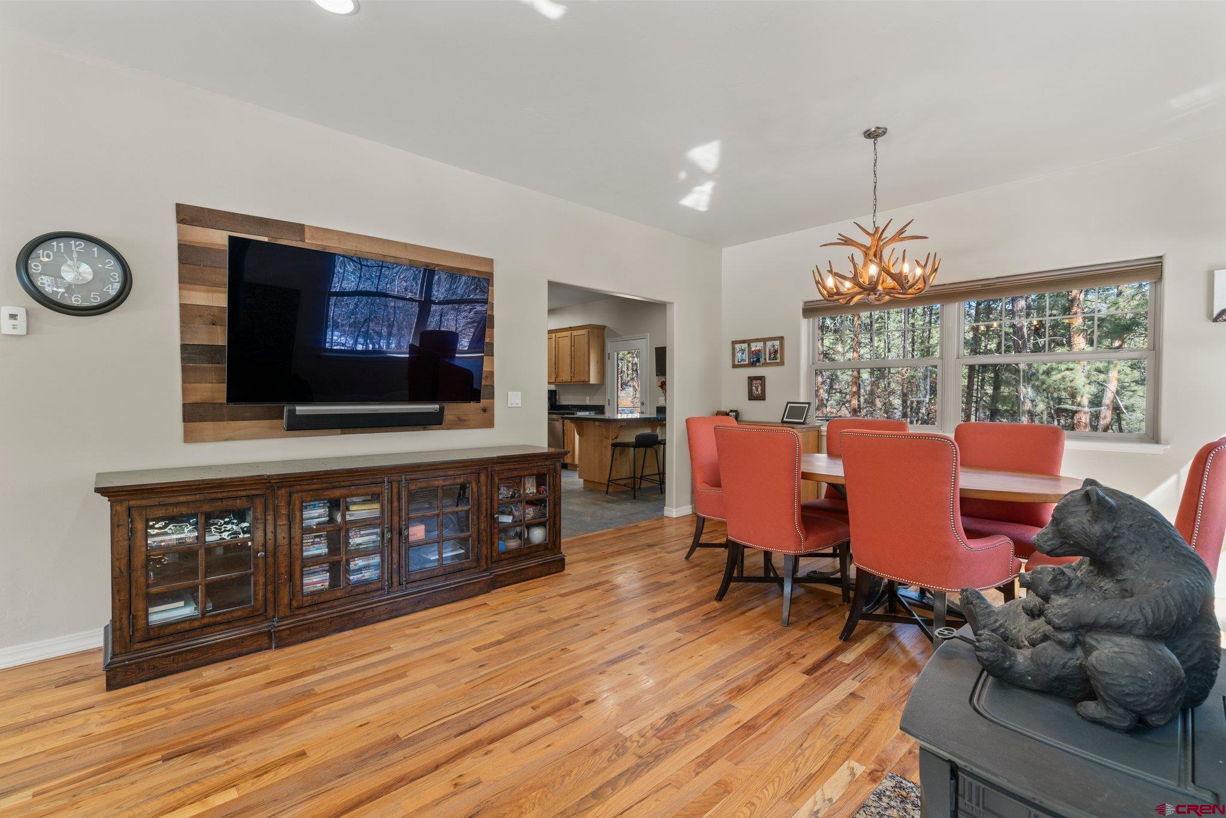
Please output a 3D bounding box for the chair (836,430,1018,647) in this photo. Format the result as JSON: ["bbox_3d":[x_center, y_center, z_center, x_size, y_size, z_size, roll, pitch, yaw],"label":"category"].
[{"bbox_3d":[1.533,0.621,2.643,0.660,1.030,0.580,-1,2,-32],"label":"chair"}]

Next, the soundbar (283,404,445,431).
[{"bbox_3d":[-1.469,0.046,3.299,0.900,0.125,0.095,-1,2,-43],"label":"soundbar"}]

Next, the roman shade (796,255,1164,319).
[{"bbox_3d":[2.591,-0.893,4.240,0.080,0.150,2.380,-1,2,-43],"label":"roman shade"}]

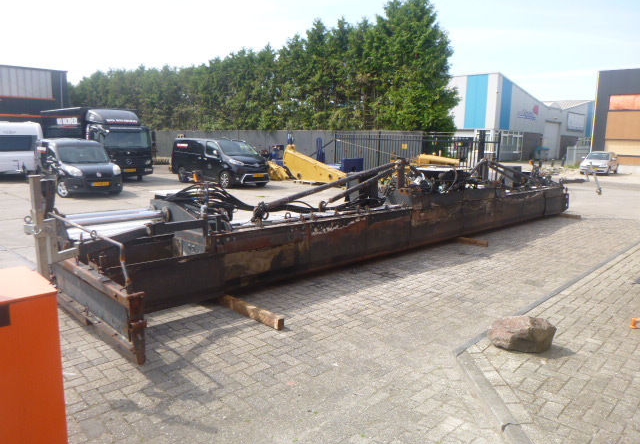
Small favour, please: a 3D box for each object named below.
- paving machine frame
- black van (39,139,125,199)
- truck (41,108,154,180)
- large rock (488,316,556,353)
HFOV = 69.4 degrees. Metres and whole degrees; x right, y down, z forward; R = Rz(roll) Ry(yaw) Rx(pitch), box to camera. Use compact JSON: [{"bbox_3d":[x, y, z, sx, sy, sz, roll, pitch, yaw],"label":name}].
[{"bbox_3d":[1.550,-0.362,7.971,10.900,1.420,2.930,-8,13,-44],"label":"paving machine frame"},{"bbox_3d":[-7.950,-1.820,15.300,1.750,1.760,4.050,-8,13,-43],"label":"black van"},{"bbox_3d":[-11.500,-3.970,23.600,8.200,3.450,2.500,10,13,44],"label":"truck"},{"bbox_3d":[1.701,0.903,3.880,0.520,0.260,0.380,5,10,25],"label":"large rock"}]

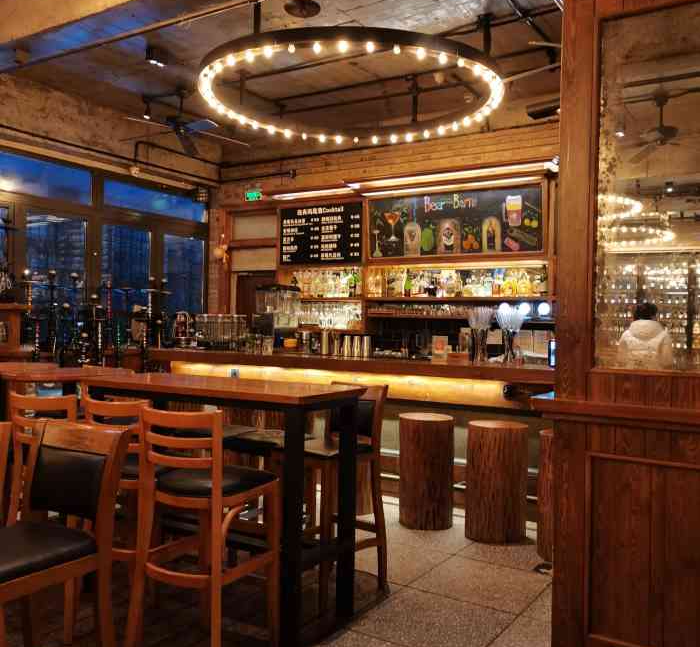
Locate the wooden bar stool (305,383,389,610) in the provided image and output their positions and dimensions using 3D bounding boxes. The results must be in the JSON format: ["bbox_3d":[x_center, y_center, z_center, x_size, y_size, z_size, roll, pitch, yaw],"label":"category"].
[{"bbox_3d":[-0.091,0.836,3.553,0.480,1.035,0.420,1,0,-42],"label":"wooden bar stool"}]

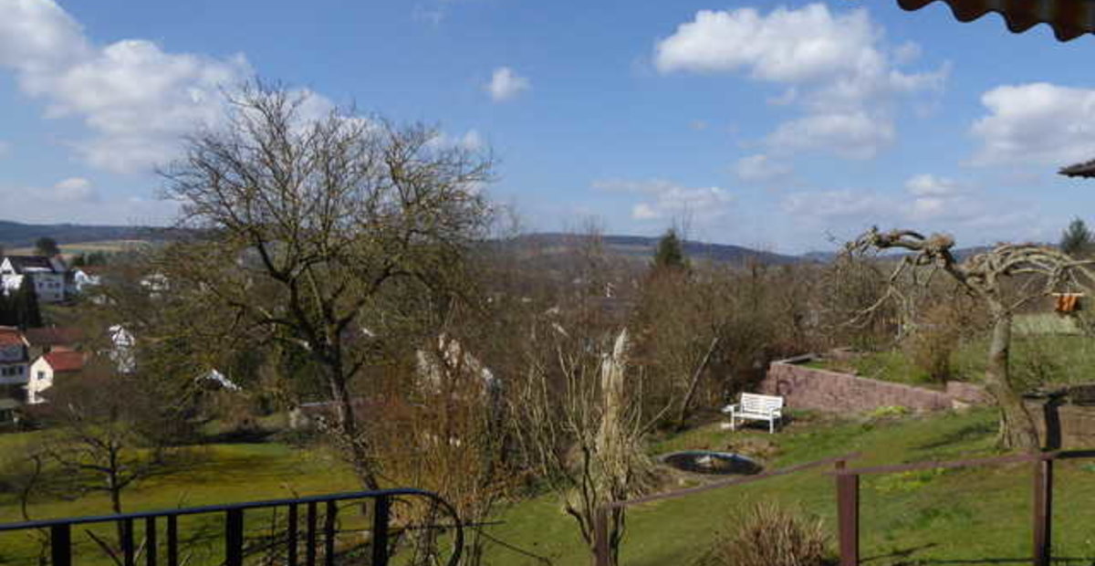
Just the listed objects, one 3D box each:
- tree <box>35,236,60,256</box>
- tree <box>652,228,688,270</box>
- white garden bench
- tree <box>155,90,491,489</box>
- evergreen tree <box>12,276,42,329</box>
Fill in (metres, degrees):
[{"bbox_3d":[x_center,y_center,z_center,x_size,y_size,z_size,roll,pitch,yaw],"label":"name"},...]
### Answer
[{"bbox_3d":[-113.915,-6.750,180.000,5.400,7.800,5.400,0,2,0],"label":"tree"},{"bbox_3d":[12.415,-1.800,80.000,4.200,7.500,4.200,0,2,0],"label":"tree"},{"bbox_3d":[5.374,3.391,20.700,1.150,0.890,0.600,1,2,40],"label":"white garden bench"},{"bbox_3d":[-4.197,0.216,15.000,6.200,8.100,5.800,0,2,0],"label":"tree"},{"bbox_3d":[-78.989,3.115,120.000,4.600,8.600,4.600,0,2,0],"label":"evergreen tree"}]

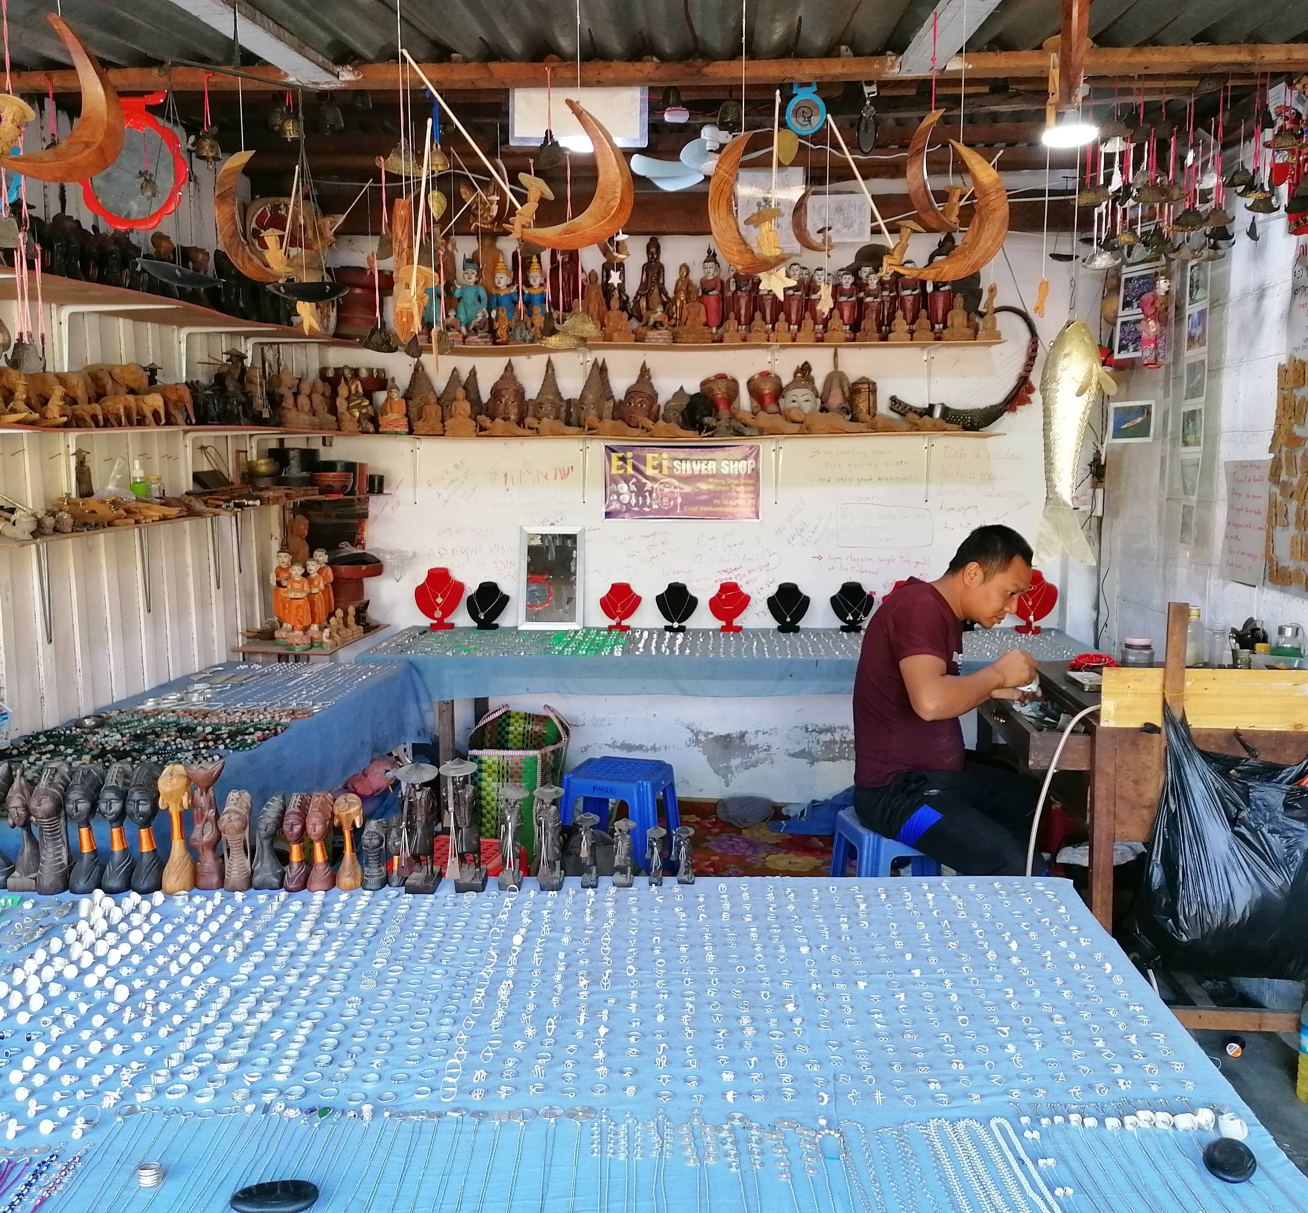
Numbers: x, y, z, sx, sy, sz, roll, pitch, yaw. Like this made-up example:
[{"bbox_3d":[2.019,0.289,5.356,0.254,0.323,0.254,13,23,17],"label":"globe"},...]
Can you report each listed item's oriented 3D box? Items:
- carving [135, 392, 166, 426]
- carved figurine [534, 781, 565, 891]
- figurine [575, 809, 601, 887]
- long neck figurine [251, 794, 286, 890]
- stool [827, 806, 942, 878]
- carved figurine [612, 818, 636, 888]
[{"bbox_3d":[-1.330,-0.517,3.320,0.100,0.087,0.045,3,9,19],"label":"carving"},{"bbox_3d":[-0.180,0.394,2.166,0.052,0.183,0.052,0,8,0],"label":"carved figurine"},{"bbox_3d":[-0.107,0.398,2.080,0.040,0.123,0.040,1,7,7],"label":"figurine"},{"bbox_3d":[-0.635,0.383,2.082,0.054,0.155,0.055,1,7,12],"label":"long neck figurine"},{"bbox_3d":[0.649,0.778,3.332,0.320,0.450,0.290,-2,7,-14],"label":"stool"},{"bbox_3d":[-0.052,0.424,2.182,0.041,0.119,0.037,0,8,0],"label":"carved figurine"}]

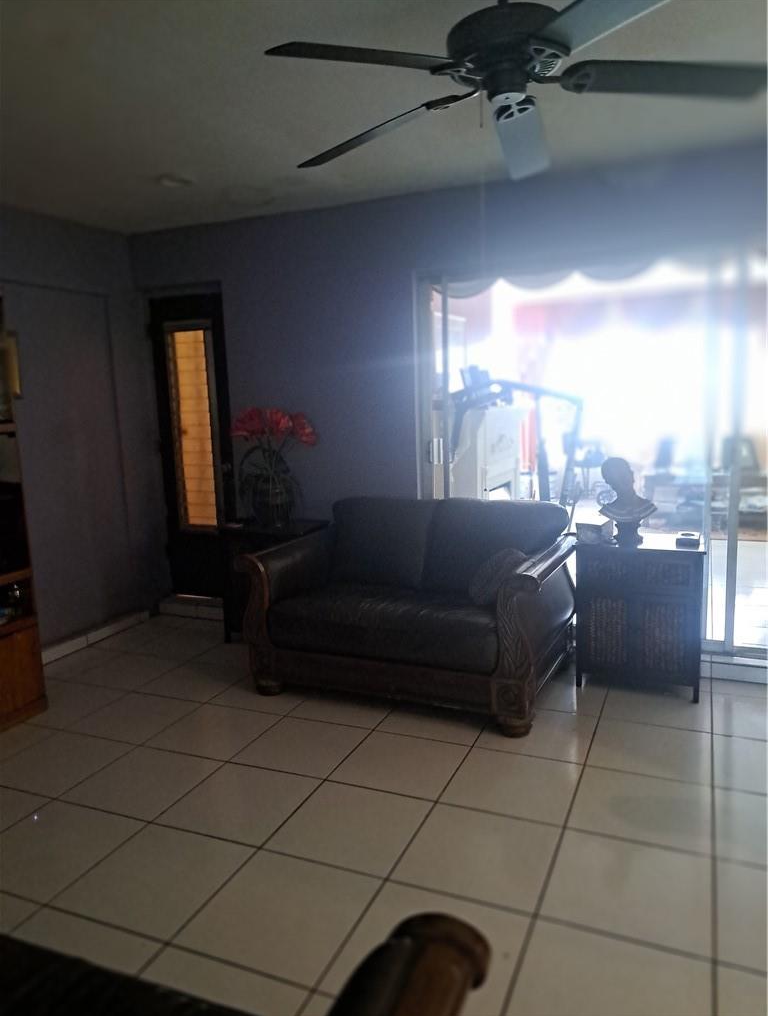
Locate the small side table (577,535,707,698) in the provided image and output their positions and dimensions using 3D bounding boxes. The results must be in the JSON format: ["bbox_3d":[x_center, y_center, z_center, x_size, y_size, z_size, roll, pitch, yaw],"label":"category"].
[{"bbox_3d":[1.258,0.512,3.495,0.583,0.712,0.401,1,8,24],"label":"small side table"}]

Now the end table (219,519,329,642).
[{"bbox_3d":[-0.654,0.461,4.408,0.583,0.712,0.383,1,8,24],"label":"end table"}]

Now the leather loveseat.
[{"bbox_3d":[0.150,0.441,3.614,1.500,0.903,0.908,1,8,25],"label":"leather loveseat"}]

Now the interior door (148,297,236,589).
[{"bbox_3d":[-1.281,-0.402,4.970,0.623,2.096,0.049,1,8,24],"label":"interior door"}]

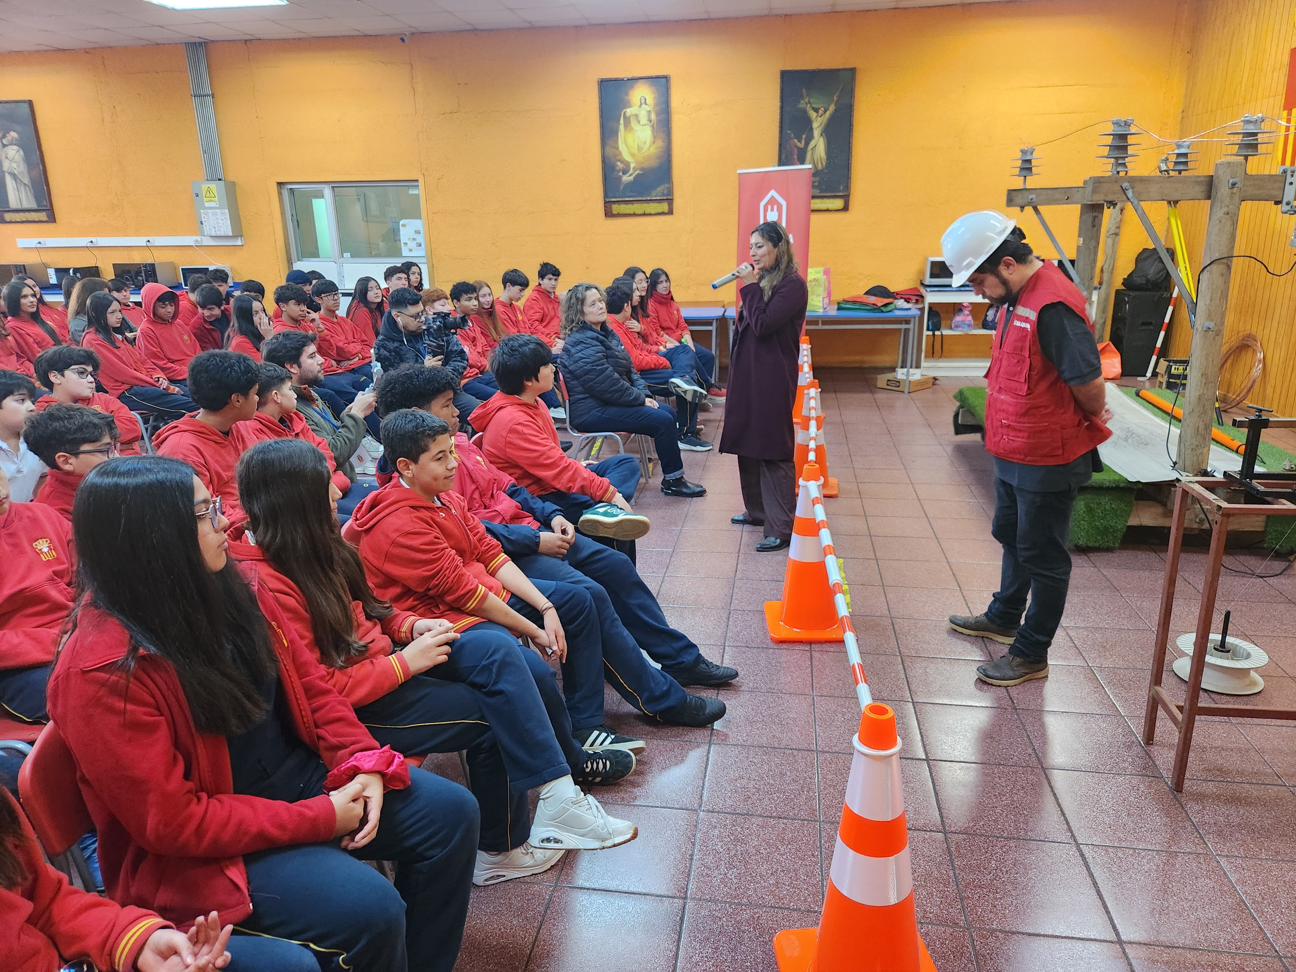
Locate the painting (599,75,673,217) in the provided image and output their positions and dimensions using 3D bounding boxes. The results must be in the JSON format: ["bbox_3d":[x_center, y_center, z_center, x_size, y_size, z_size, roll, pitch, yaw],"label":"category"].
[{"bbox_3d":[-0.122,-3.775,9.616,0.783,1.454,0.050,2,17,9],"label":"painting"}]

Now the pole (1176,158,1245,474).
[{"bbox_3d":[2.662,-0.651,4.083,0.142,1.684,0.142,-1,17,10],"label":"pole"}]

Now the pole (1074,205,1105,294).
[{"bbox_3d":[3.059,-1.346,6.104,0.150,1.560,0.150,2,17,9],"label":"pole"}]

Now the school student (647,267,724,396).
[{"bbox_3d":[0.346,-1.343,7.823,0.820,1.210,0.500,7,19,26],"label":"school student"}]

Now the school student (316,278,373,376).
[{"bbox_3d":[-2.282,-0.990,6.791,0.800,1.246,0.500,3,17,13],"label":"school student"}]

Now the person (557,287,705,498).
[{"bbox_3d":[-0.095,-0.556,5.256,0.880,1.270,0.560,2,18,12],"label":"person"}]

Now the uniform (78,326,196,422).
[{"bbox_3d":[-3.346,-0.599,5.727,0.820,0.980,0.480,3,17,14],"label":"uniform"}]

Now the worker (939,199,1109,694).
[{"bbox_3d":[1.344,-0.130,3.137,0.600,1.665,0.520,1,18,9],"label":"worker"}]

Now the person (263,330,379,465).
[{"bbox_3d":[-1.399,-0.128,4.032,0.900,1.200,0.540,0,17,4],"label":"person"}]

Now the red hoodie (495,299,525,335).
[{"bbox_3d":[-0.987,-1.218,6.891,0.480,0.620,0.480,3,17,14],"label":"red hoodie"}]

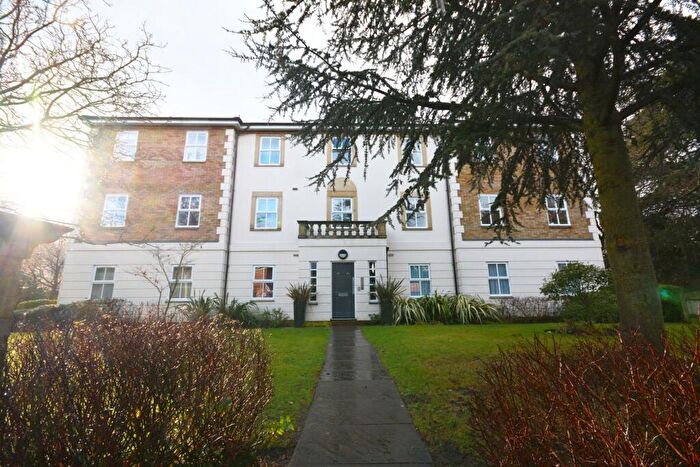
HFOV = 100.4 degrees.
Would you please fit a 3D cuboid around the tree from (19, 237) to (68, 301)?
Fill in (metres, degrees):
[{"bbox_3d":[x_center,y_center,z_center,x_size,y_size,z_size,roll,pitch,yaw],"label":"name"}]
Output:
[{"bbox_3d":[-21.900,2.750,21.000,4.700,5.700,4.500,-1,-12,0],"label":"tree"}]

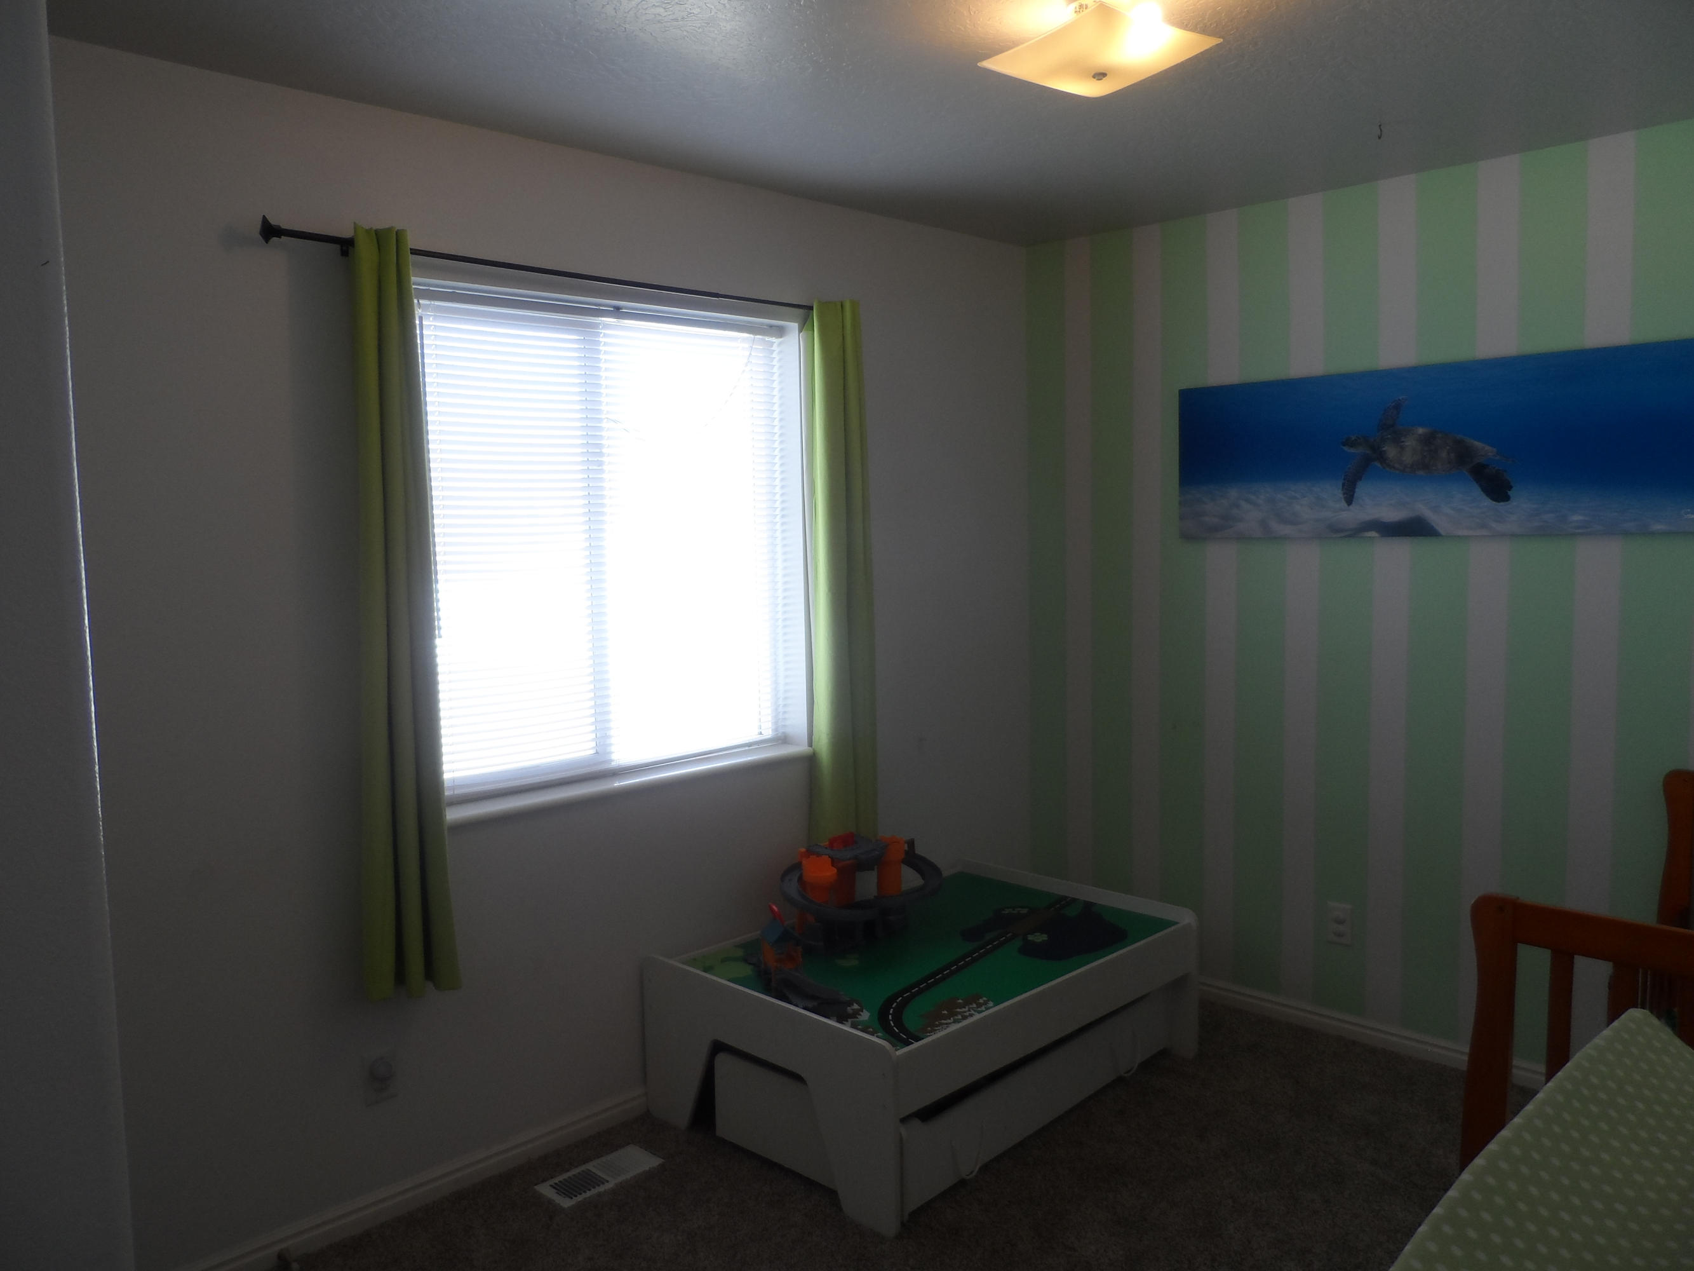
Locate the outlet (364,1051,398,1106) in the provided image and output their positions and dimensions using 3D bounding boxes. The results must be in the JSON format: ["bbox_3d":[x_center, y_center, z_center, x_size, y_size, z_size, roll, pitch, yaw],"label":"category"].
[{"bbox_3d":[-1.069,1.020,2.701,0.073,0.116,0.022,-6,7,-41],"label":"outlet"}]

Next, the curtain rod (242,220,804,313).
[{"bbox_3d":[-0.590,-0.879,2.920,1.600,0.060,0.085,-6,7,-41],"label":"curtain rod"}]

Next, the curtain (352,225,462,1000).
[{"bbox_3d":[-0.998,-0.030,2.606,0.190,1.670,0.105,-6,7,-41],"label":"curtain"}]

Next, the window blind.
[{"bbox_3d":[-0.597,-0.237,3.121,1.150,1.225,0.050,-6,7,-41],"label":"window blind"}]

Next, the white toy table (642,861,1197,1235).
[{"bbox_3d":[0.241,1.032,3.281,1.287,0.432,0.894,-6,7,-44],"label":"white toy table"}]

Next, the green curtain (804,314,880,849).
[{"bbox_3d":[-0.005,-0.122,3.494,0.170,1.685,0.105,-6,7,-41],"label":"green curtain"}]

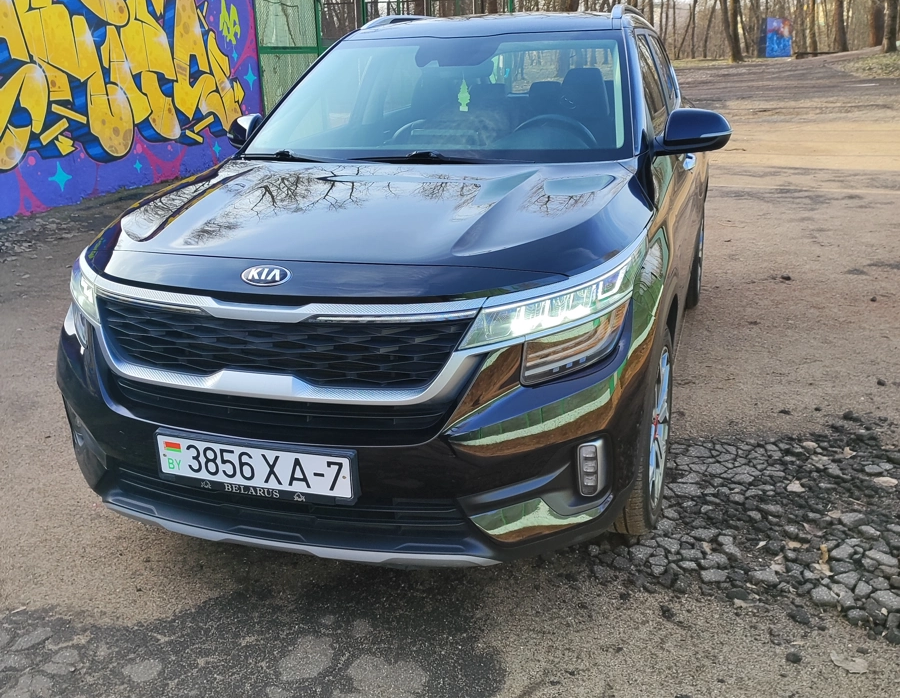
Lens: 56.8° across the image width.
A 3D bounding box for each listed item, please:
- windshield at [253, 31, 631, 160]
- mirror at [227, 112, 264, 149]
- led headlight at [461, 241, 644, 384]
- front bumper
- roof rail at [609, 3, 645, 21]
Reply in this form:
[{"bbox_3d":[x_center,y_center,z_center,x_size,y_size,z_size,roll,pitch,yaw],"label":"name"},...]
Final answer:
[{"bbox_3d":[-0.033,-0.925,3.043,1.450,0.150,0.960,4,49,17],"label":"windshield"},{"bbox_3d":[-0.815,-0.914,3.516,0.260,0.170,0.160,4,19,17],"label":"mirror"},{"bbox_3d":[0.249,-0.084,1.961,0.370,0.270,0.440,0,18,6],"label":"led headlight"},{"bbox_3d":[-0.371,0.185,2.235,1.760,0.630,0.570,4,19,17],"label":"front bumper"},{"bbox_3d":[0.918,-1.554,4.030,0.060,0.110,1.650,4,19,17],"label":"roof rail"}]

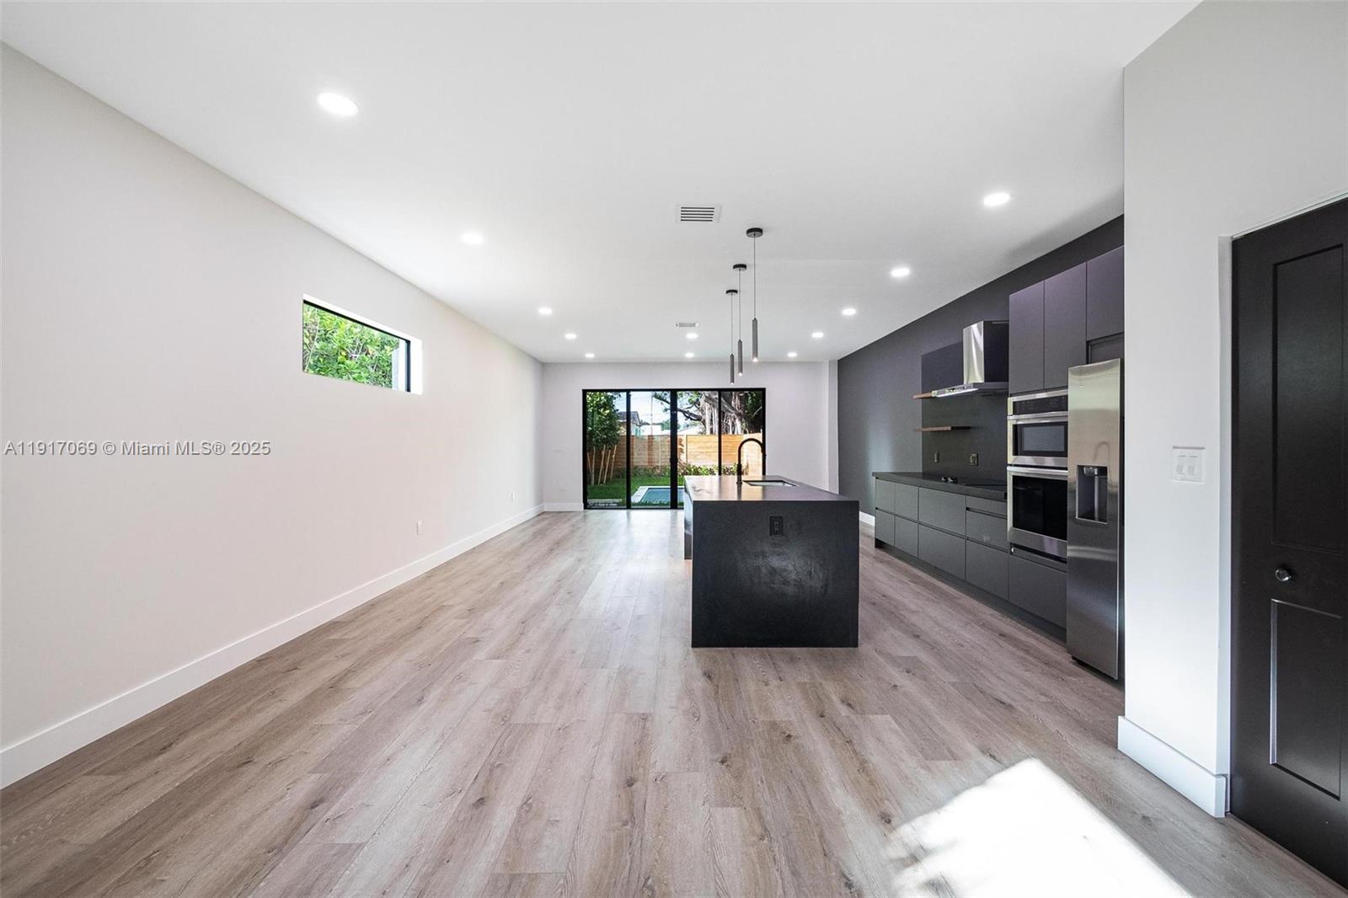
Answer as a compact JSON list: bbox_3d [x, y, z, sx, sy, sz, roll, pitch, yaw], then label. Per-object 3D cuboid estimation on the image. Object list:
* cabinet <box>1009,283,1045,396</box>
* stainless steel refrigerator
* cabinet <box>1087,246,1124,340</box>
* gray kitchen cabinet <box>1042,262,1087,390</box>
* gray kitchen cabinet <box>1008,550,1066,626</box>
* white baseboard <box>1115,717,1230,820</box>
[{"bbox_3d":[2.780,-0.773,3.709,0.570,0.725,0.365,0,1,0],"label":"cabinet"},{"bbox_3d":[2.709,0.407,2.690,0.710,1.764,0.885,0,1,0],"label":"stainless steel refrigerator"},{"bbox_3d":[2.840,-0.907,2.994,0.580,0.480,0.460,0,1,0],"label":"cabinet"},{"bbox_3d":[2.843,-0.779,3.426,0.580,0.747,0.402,0,1,0],"label":"gray kitchen cabinet"},{"bbox_3d":[2.783,0.962,3.552,0.570,0.362,0.715,0,1,0],"label":"gray kitchen cabinet"},{"bbox_3d":[1.929,1.228,2.054,0.030,0.143,0.408,0,1,0],"label":"white baseboard"}]

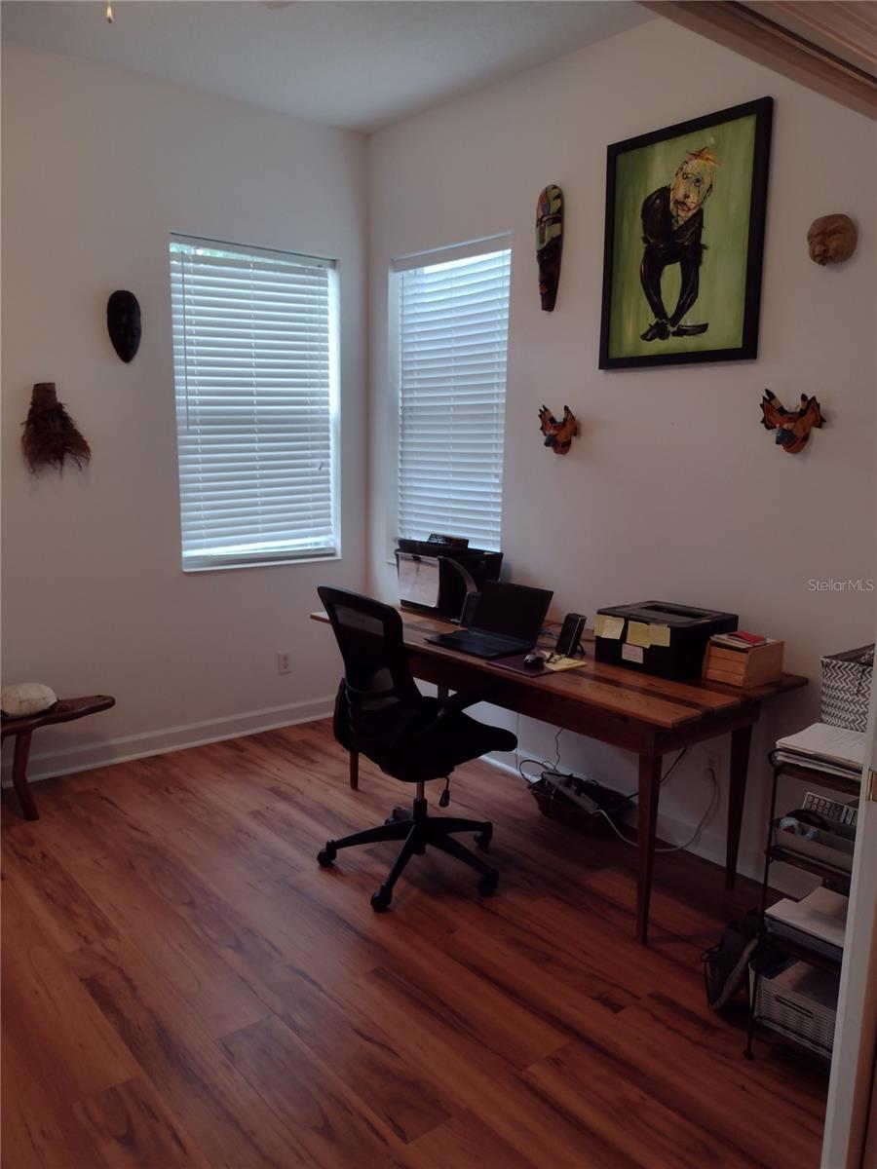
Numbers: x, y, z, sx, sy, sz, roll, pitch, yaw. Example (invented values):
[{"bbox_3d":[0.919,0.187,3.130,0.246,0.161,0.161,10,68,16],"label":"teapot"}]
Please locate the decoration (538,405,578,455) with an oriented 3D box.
[{"bbox_3d":[0.474,-0.639,3.781,0.091,0.201,0.201,-7,12,-38],"label":"decoration"}]

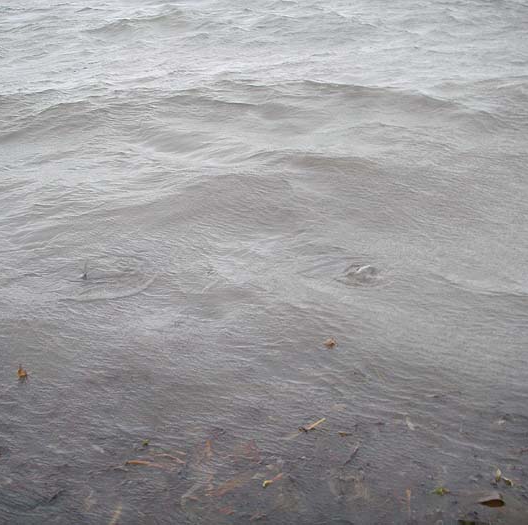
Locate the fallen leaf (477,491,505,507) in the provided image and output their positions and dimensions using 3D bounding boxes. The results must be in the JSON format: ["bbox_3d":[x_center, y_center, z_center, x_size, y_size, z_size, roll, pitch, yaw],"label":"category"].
[{"bbox_3d":[0.593,0.620,2.010,0.072,0.018,0.045,0,28,0],"label":"fallen leaf"}]

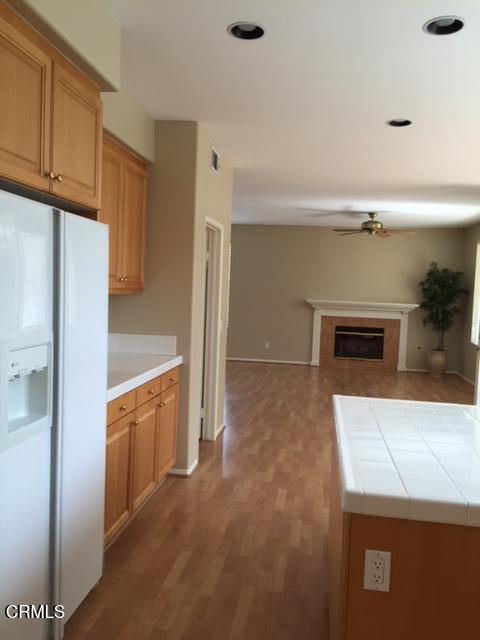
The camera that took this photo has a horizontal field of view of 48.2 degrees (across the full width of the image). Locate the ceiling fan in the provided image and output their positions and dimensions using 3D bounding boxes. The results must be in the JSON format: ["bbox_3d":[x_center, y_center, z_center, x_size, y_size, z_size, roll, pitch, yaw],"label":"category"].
[{"bbox_3d":[2.082,-1.501,8.366,1.300,0.360,1.300,3,4,9],"label":"ceiling fan"}]

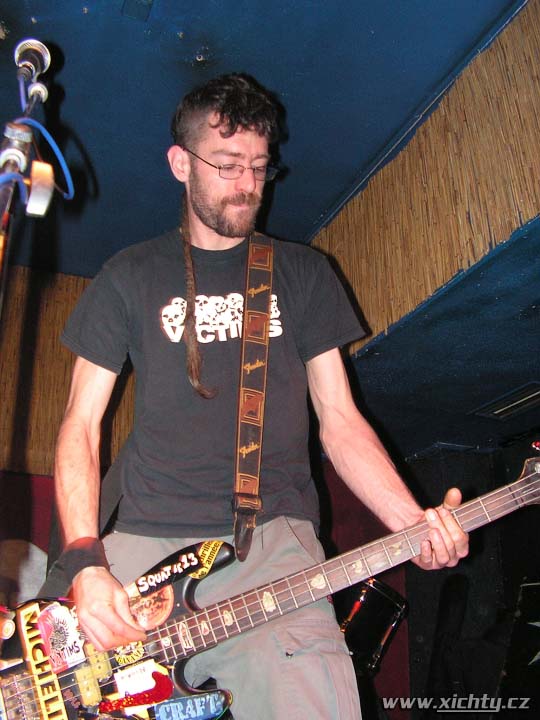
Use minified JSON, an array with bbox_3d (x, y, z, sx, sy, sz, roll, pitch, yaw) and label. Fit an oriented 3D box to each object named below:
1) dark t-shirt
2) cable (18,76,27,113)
[{"bbox_3d":[-0.113,0.045,1.515,0.600,0.650,0.270,3,-22,-9],"label":"dark t-shirt"},{"bbox_3d":[-0.331,-0.355,1.000,0.010,0.060,0.012,-1,-21,0],"label":"cable"}]

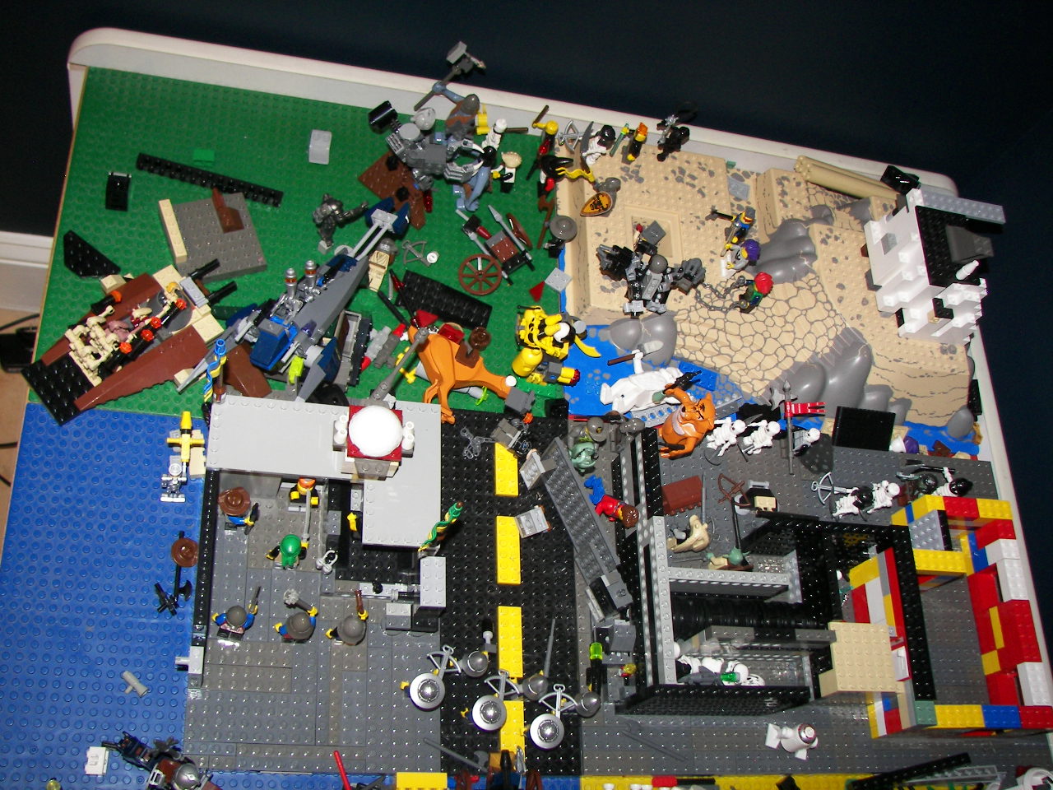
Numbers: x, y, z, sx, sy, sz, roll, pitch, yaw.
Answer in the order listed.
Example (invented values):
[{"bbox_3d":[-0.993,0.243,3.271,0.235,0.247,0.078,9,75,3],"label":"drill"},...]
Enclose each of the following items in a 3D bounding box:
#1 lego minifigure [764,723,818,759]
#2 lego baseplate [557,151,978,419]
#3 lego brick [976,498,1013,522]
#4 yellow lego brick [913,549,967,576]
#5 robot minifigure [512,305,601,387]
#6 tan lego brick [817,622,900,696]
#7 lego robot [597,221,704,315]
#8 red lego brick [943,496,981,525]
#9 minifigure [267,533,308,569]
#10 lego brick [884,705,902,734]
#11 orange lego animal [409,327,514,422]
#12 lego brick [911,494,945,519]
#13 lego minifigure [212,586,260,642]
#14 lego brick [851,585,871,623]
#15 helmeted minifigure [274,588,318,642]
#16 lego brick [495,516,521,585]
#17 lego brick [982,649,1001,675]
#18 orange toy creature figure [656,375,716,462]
[{"bbox_3d":[0.186,0.235,0.749,0.032,0.035,0.017,21,61,-7],"label":"lego minifigure"},{"bbox_3d":[0.216,-0.089,0.924,0.384,0.042,0.256,6,64,-15],"label":"lego baseplate"},{"bbox_3d":[0.362,0.090,0.852,0.032,0.011,0.016,6,64,-15],"label":"lego brick"},{"bbox_3d":[0.301,0.124,0.808,0.048,0.011,0.016,6,64,-15],"label":"yellow lego brick"},{"bbox_3d":[0.020,-0.037,0.836,0.060,0.042,0.050,6,64,-15],"label":"robot minifigure"},{"bbox_3d":[0.233,0.189,0.777,0.049,0.024,0.049,6,64,-15],"label":"tan lego brick"},{"bbox_3d":[0.096,-0.094,0.828,0.084,0.051,0.056,6,64,-15],"label":"lego robot"},{"bbox_3d":[0.334,0.089,0.847,0.032,0.011,0.016,6,64,-15],"label":"red lego brick"},{"bbox_3d":[-0.154,0.101,0.705,0.024,0.041,0.016,6,65,-15],"label":"minifigure"},{"bbox_3d":[0.261,0.226,0.759,0.016,0.019,0.016,6,64,-15],"label":"lego brick"},{"bbox_3d":[-0.057,-0.012,0.794,0.086,0.027,0.062,28,61,-3],"label":"orange lego animal"},{"bbox_3d":[0.312,0.089,0.850,0.016,0.020,0.016,6,65,-15],"label":"lego brick"},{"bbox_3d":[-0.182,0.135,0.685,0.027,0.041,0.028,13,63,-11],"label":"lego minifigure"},{"bbox_3d":[0.254,0.157,0.807,0.016,0.019,0.032,6,65,-15],"label":"lego brick"},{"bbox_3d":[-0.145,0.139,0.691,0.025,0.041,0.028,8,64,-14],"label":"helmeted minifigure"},{"bbox_3d":[-0.013,0.110,0.775,0.016,0.005,0.048,6,64,-15],"label":"lego brick"},{"bbox_3d":[0.361,0.204,0.837,0.016,0.019,0.016,6,64,-15],"label":"lego brick"},{"bbox_3d":[0.115,0.019,0.811,0.039,0.056,0.051,1,65,-17],"label":"orange toy creature figure"}]

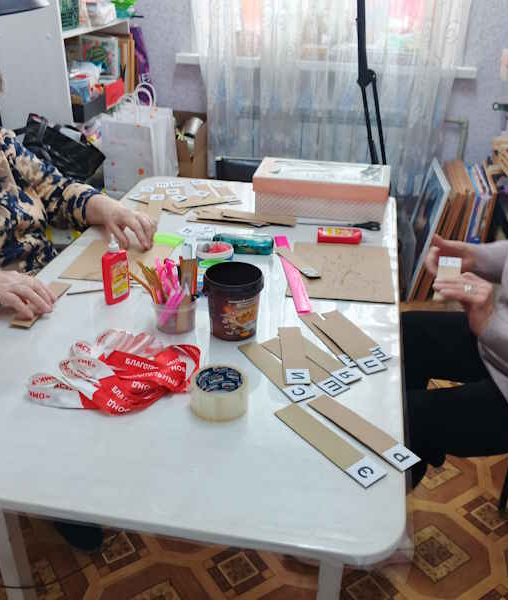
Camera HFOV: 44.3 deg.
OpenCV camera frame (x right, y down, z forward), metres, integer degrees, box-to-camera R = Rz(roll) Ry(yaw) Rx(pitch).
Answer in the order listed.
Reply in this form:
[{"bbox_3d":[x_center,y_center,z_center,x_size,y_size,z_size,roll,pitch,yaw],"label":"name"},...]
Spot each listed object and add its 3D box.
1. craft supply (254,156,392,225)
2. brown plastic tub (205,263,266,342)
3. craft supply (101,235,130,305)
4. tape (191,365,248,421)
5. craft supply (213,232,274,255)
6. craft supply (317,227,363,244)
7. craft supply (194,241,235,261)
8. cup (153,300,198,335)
[{"bbox_3d":[0.202,-0.323,1.832,0.376,0.112,0.198,6,29,10],"label":"craft supply"},{"bbox_3d":[-0.037,0.005,1.204,0.109,0.121,0.109,1,28,0],"label":"brown plastic tub"},{"bbox_3d":[-0.296,-0.068,1.309,0.031,0.146,0.053,25,37,38],"label":"craft supply"},{"bbox_3d":[-0.056,0.149,1.013,0.091,0.048,0.091,1,28,0],"label":"tape"},{"bbox_3d":[-0.021,-0.148,1.569,0.152,0.048,0.055,4,28,6],"label":"craft supply"},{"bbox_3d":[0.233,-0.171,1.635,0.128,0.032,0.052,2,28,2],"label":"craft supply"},{"bbox_3d":[-0.082,-0.062,1.350,0.079,0.101,0.079,6,29,9],"label":"craft supply"},{"bbox_3d":[-0.156,0.029,1.236,0.085,0.047,0.085,1,28,0],"label":"cup"}]

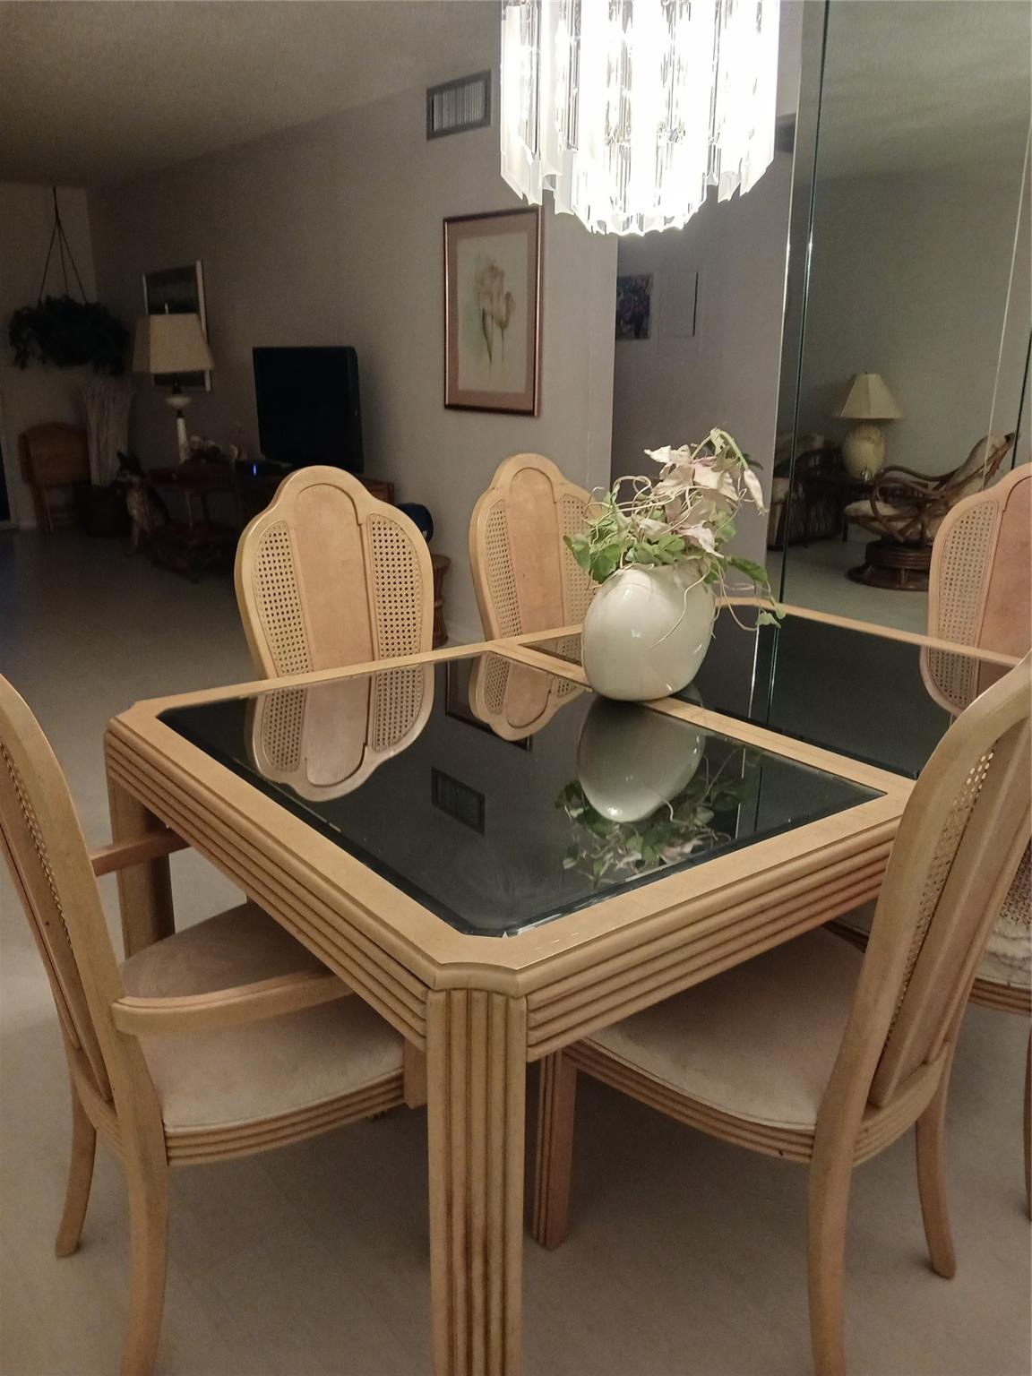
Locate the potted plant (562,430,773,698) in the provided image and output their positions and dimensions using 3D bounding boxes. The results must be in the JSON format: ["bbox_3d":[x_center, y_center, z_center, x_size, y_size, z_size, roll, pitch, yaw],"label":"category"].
[{"bbox_3d":[0.264,-0.203,1.813,0.365,0.457,0.310,3,17,7],"label":"potted plant"}]

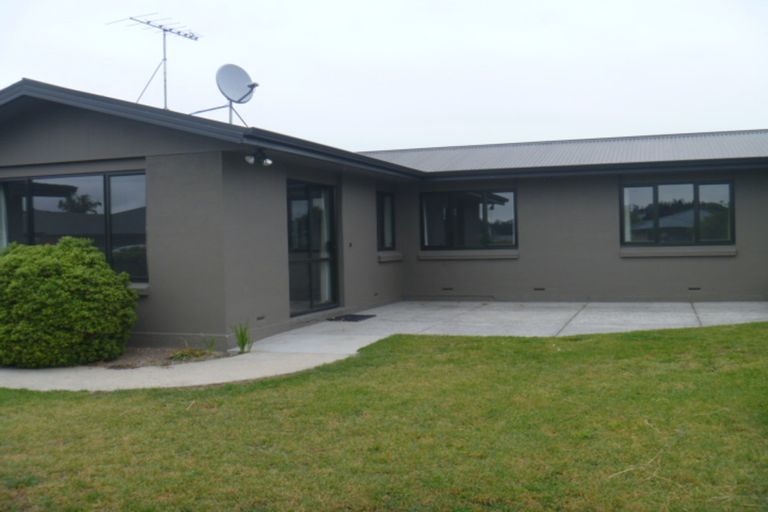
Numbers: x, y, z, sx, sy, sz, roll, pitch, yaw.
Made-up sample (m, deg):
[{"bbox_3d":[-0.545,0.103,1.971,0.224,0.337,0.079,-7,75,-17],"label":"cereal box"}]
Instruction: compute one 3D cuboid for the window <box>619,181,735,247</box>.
[{"bbox_3d":[5.557,-0.789,14.167,2.015,1.189,0.100,-1,1,20],"label":"window"}]

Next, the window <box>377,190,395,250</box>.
[{"bbox_3d":[0.049,-0.702,15.242,0.100,1.179,1.000,-1,1,20],"label":"window"}]

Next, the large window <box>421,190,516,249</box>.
[{"bbox_3d":[1.767,-0.739,15.540,2.025,1.212,0.100,-1,1,20],"label":"large window"}]

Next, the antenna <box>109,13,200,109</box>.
[{"bbox_3d":[-2.991,-2.592,10.301,0.965,1.149,1.233,0,1,29],"label":"antenna"}]

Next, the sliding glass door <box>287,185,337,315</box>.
[{"bbox_3d":[-1.111,-0.129,12.028,0.100,2.074,1.813,-1,1,20],"label":"sliding glass door"}]

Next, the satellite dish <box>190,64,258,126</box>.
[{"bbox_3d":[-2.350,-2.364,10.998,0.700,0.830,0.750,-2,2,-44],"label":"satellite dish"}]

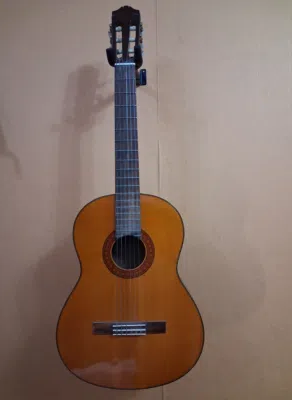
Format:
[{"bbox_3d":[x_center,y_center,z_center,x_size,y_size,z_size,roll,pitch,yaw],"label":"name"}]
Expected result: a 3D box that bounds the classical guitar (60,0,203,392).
[{"bbox_3d":[-0.046,-0.027,0.829,0.368,0.995,0.105,-1,-2,-1],"label":"classical guitar"}]

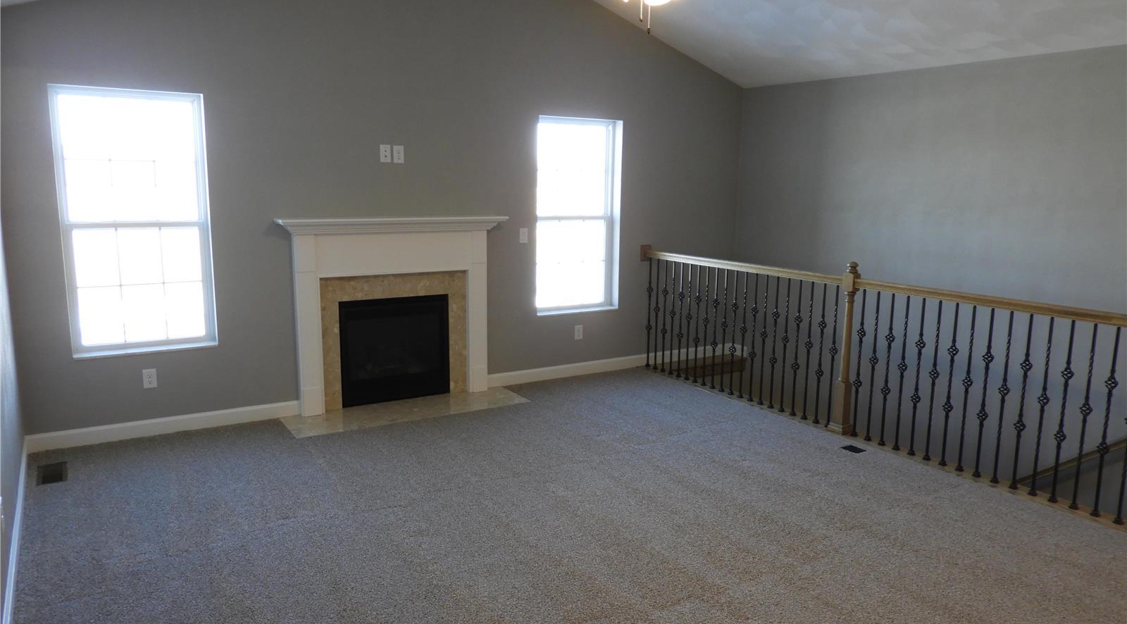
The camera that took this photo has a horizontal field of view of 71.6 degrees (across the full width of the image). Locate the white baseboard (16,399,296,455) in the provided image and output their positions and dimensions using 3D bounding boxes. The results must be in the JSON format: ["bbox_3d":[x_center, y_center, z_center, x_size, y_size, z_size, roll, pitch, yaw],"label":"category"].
[{"bbox_3d":[-2.411,0.703,4.837,1.514,0.107,0.015,-5,11,-32],"label":"white baseboard"}]

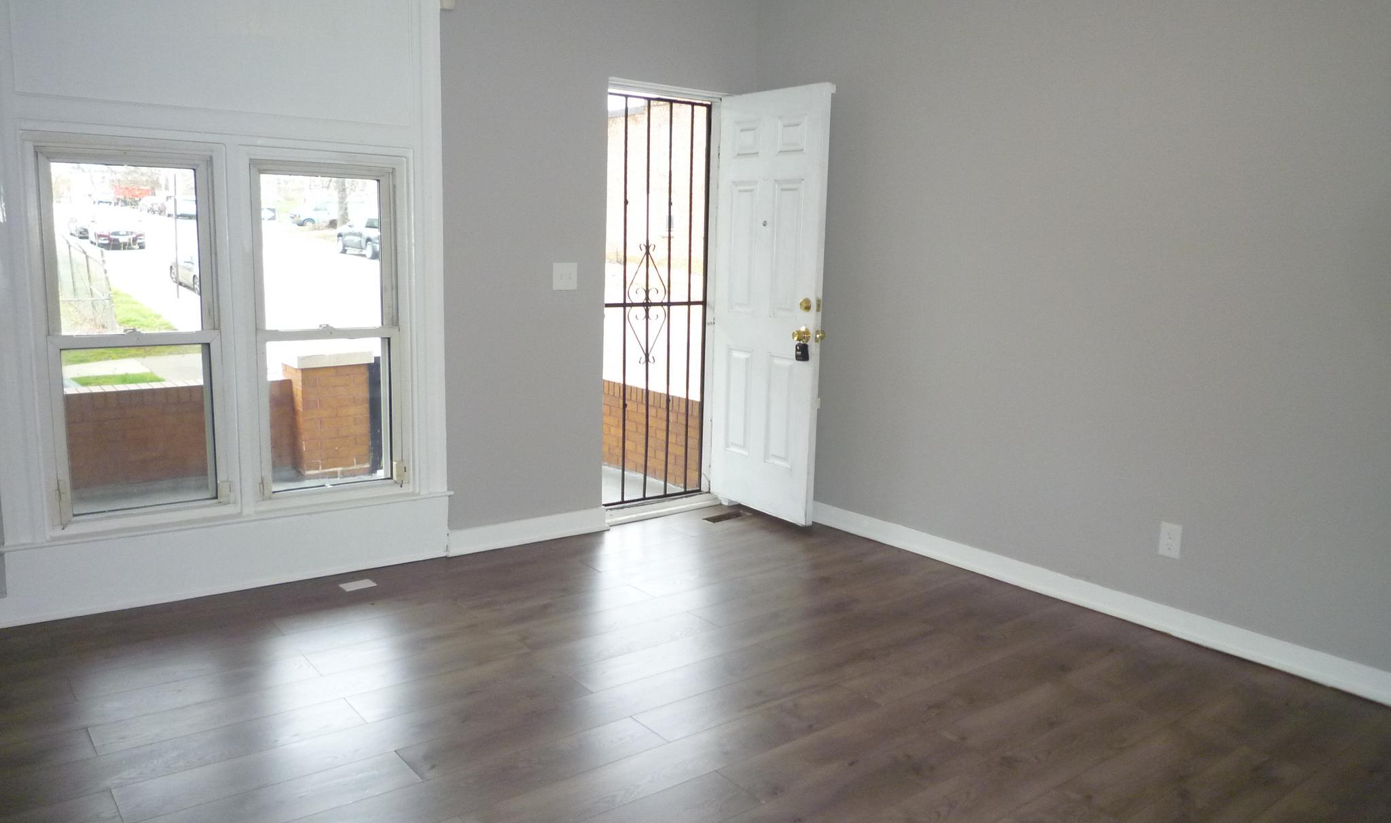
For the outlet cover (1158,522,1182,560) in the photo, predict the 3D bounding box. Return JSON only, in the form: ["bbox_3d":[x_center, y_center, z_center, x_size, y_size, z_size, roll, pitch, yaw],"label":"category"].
[{"bbox_3d":[1.756,0.480,3.718,0.008,0.122,0.077,-5,11,-37],"label":"outlet cover"}]

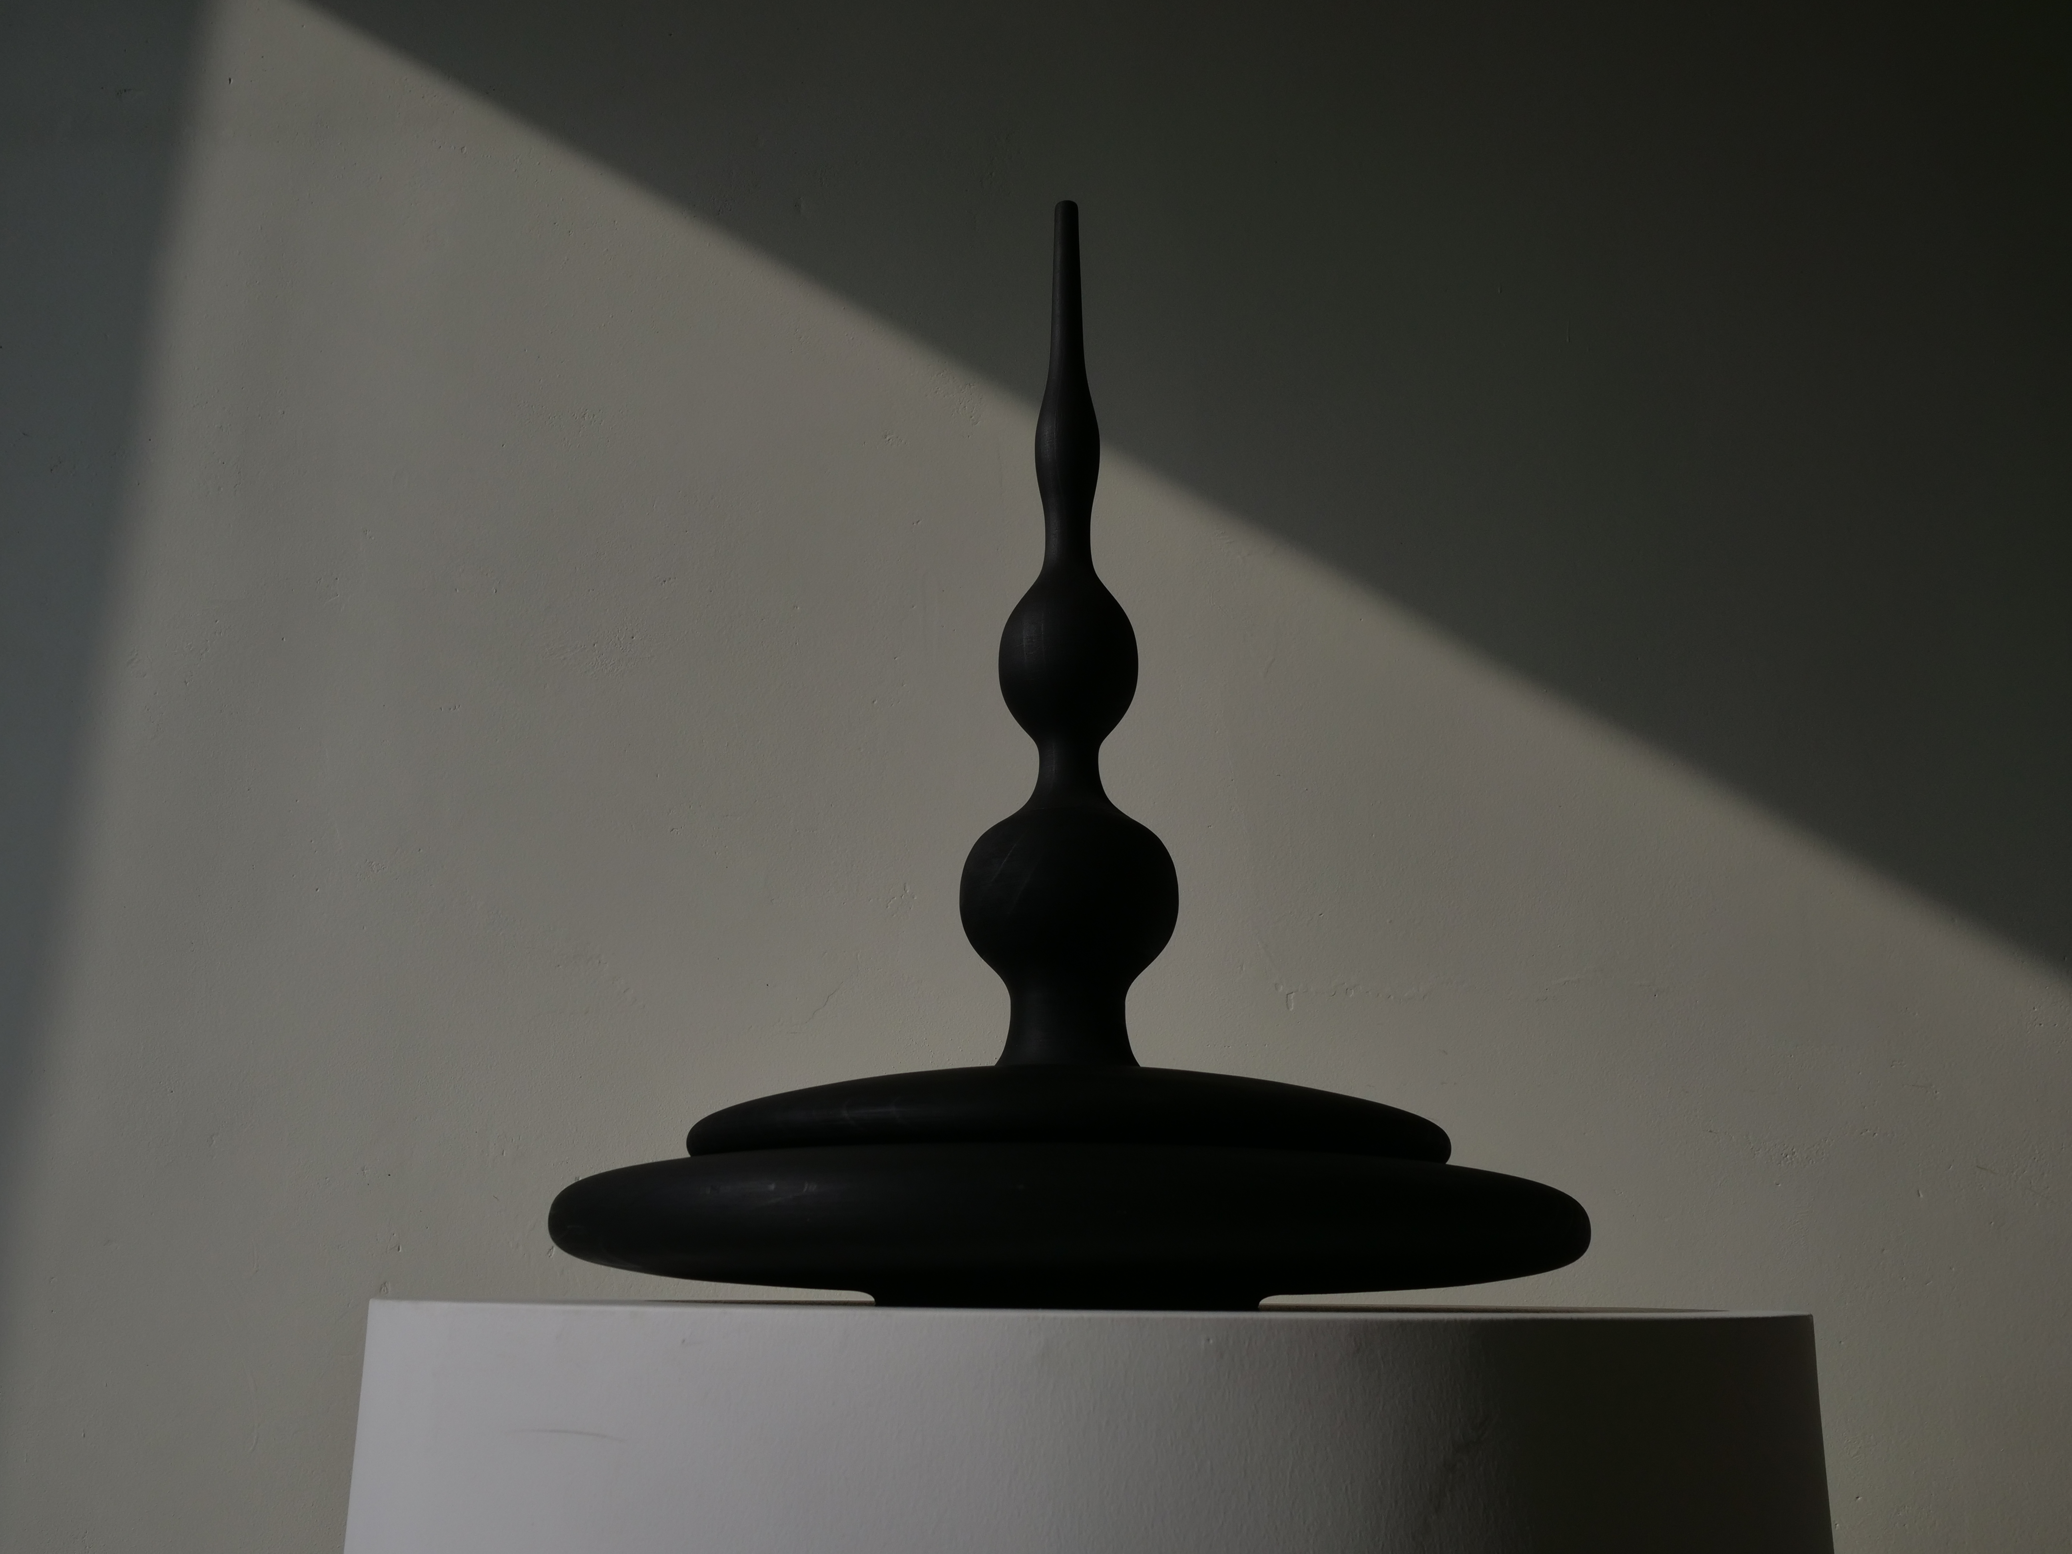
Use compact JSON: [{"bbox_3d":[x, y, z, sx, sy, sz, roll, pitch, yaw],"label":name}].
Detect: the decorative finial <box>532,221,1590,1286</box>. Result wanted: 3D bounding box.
[{"bbox_3d":[0.017,-0.036,0.915,0.471,0.586,0.471,0,-16,0],"label":"decorative finial"}]

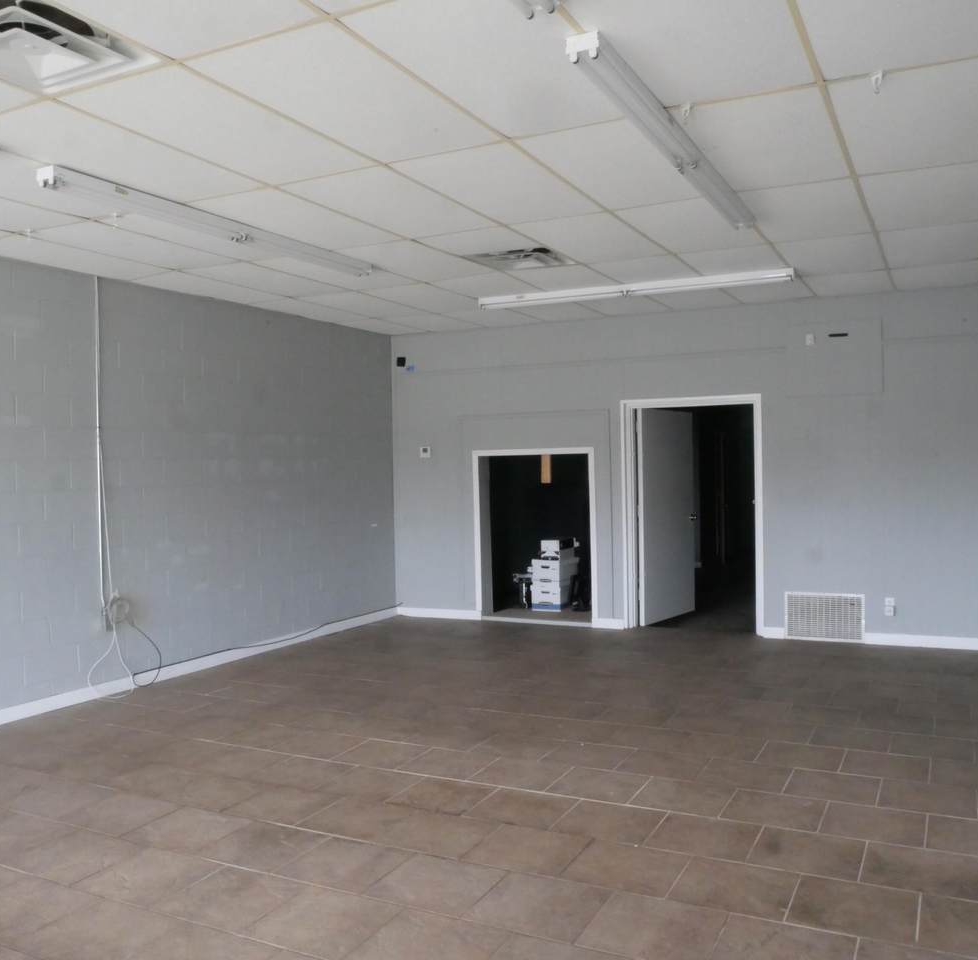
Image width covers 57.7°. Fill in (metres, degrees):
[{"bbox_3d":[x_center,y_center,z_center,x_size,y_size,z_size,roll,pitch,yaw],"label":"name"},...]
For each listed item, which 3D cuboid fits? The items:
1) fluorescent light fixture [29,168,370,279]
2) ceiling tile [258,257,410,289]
[{"bbox_3d":[-1.385,-1.358,4.922,0.115,0.092,2.400,0,2,27],"label":"fluorescent light fixture"},{"bbox_3d":[-1.018,-1.454,6.200,0.600,0.020,1.200,0,2,27],"label":"ceiling tile"}]

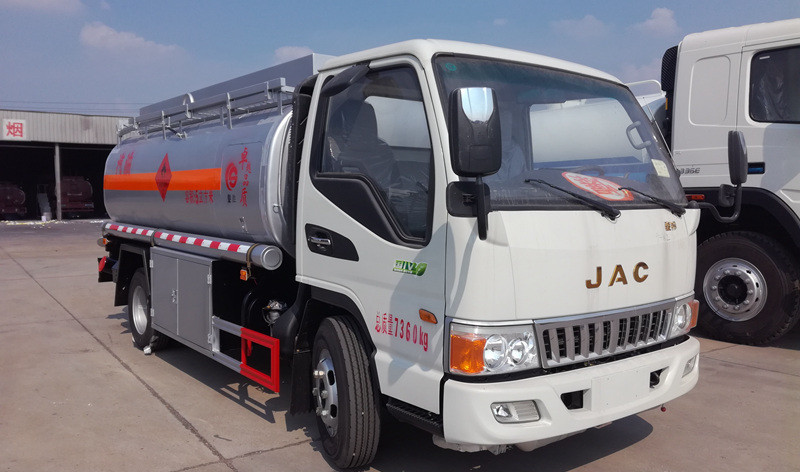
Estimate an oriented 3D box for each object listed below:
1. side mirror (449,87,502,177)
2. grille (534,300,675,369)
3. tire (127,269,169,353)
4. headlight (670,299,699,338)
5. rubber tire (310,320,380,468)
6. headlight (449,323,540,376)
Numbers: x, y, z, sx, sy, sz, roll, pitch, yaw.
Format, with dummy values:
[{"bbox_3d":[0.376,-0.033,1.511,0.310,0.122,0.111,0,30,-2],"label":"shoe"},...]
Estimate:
[{"bbox_3d":[0.273,-0.384,2.257,0.185,0.325,0.095,0,3,-11],"label":"side mirror"},{"bbox_3d":[1.033,0.459,3.055,1.190,0.225,0.100,-2,4,-39],"label":"grille"},{"bbox_3d":[-2.392,0.684,5.966,0.195,0.772,0.772,-2,4,-39],"label":"tire"},{"bbox_3d":[1.552,0.455,3.580,0.170,0.210,0.370,4,4,44],"label":"headlight"},{"bbox_3d":[-0.301,0.865,3.471,0.195,0.772,0.772,0,3,-21],"label":"rubber tire"},{"bbox_3d":[0.406,0.485,2.676,0.370,0.210,0.170,-1,4,-33],"label":"headlight"}]

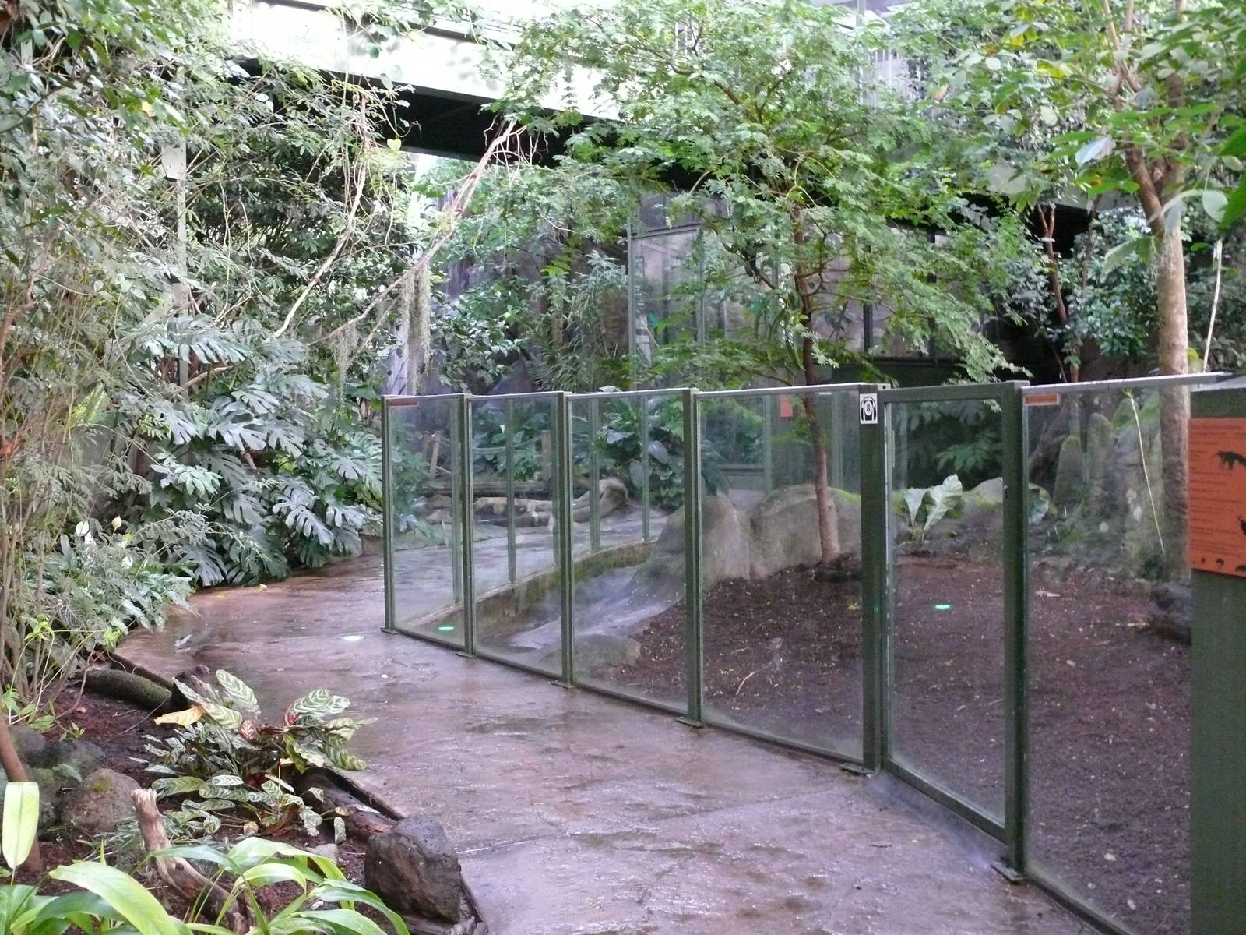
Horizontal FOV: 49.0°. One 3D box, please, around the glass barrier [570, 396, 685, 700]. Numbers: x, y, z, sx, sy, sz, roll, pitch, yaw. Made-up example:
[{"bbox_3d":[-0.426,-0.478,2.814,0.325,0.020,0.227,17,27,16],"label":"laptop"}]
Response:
[{"bbox_3d":[0.012,0.355,6.200,0.040,1.384,0.898,-2,2,-35],"label":"glass barrier"}]

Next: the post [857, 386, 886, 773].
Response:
[{"bbox_3d":[0.919,0.414,5.053,0.070,1.420,0.085,-2,3,-39],"label":"post"}]

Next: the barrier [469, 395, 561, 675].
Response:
[{"bbox_3d":[-0.559,0.325,7.034,0.040,1.392,0.912,-2,2,-34],"label":"barrier"}]

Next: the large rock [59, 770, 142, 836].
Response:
[{"bbox_3d":[-1.766,1.129,4.620,0.255,0.200,0.230,-1,2,-9],"label":"large rock"}]

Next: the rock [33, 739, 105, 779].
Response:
[{"bbox_3d":[-2.104,1.119,5.200,0.265,0.165,0.220,-1,2,-9],"label":"rock"}]

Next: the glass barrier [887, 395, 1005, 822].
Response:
[{"bbox_3d":[1.031,0.412,4.436,0.040,1.262,0.877,-1,2,-11],"label":"glass barrier"}]

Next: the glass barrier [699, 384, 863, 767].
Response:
[{"bbox_3d":[0.604,0.387,5.418,0.040,1.383,0.878,-2,3,-39],"label":"glass barrier"}]

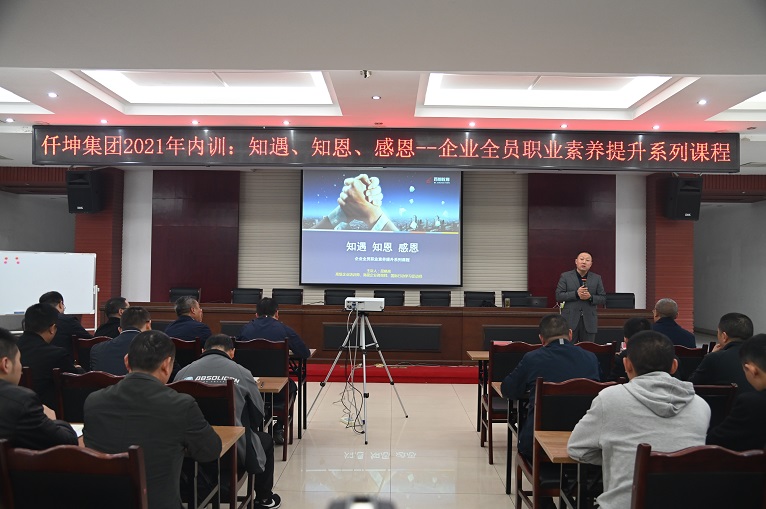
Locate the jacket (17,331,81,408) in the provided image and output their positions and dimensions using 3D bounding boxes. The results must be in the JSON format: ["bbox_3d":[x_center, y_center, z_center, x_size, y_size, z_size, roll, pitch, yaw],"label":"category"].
[{"bbox_3d":[-2.077,0.787,3.593,0.520,0.660,0.580,0,-2,4],"label":"jacket"}]

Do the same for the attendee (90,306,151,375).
[{"bbox_3d":[-1.487,0.955,3.658,0.540,1.260,0.720,0,-2,4],"label":"attendee"}]

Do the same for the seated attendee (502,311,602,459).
[{"bbox_3d":[1.009,0.978,3.453,0.580,1.260,0.740,1,-2,-2],"label":"seated attendee"}]

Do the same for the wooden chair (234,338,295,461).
[{"bbox_3d":[-0.965,1.155,4.957,0.460,0.970,0.520,1,-2,1],"label":"wooden chair"}]

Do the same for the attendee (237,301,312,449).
[{"bbox_3d":[-0.942,1.000,5.139,0.600,1.270,0.720,1,-2,3],"label":"attendee"}]

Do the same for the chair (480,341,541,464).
[{"bbox_3d":[1.041,1.164,4.810,0.450,0.965,0.530,1,-2,1],"label":"chair"}]

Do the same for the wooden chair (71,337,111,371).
[{"bbox_3d":[-2.235,1.141,4.937,0.460,0.970,0.520,1,-2,1],"label":"wooden chair"}]

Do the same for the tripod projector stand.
[{"bbox_3d":[-0.272,1.104,5.739,1.060,1.140,1.000,1,-2,1],"label":"tripod projector stand"}]

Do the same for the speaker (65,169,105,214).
[{"bbox_3d":[-5.190,-1.093,10.418,0.430,0.710,0.390,0,8,5],"label":"speaker"}]

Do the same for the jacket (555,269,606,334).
[{"bbox_3d":[2.323,0.555,7.000,0.610,0.770,0.340,0,-2,16],"label":"jacket"}]

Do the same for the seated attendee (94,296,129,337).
[{"bbox_3d":[-2.291,1.008,5.153,0.520,1.250,0.720,0,-2,11],"label":"seated attendee"}]

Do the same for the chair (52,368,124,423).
[{"bbox_3d":[-1.481,1.090,3.266,0.460,0.970,0.520,1,-2,1],"label":"chair"}]

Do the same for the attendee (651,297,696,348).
[{"bbox_3d":[2.284,1.016,4.884,0.520,1.290,0.740,1,-2,-2],"label":"attendee"}]

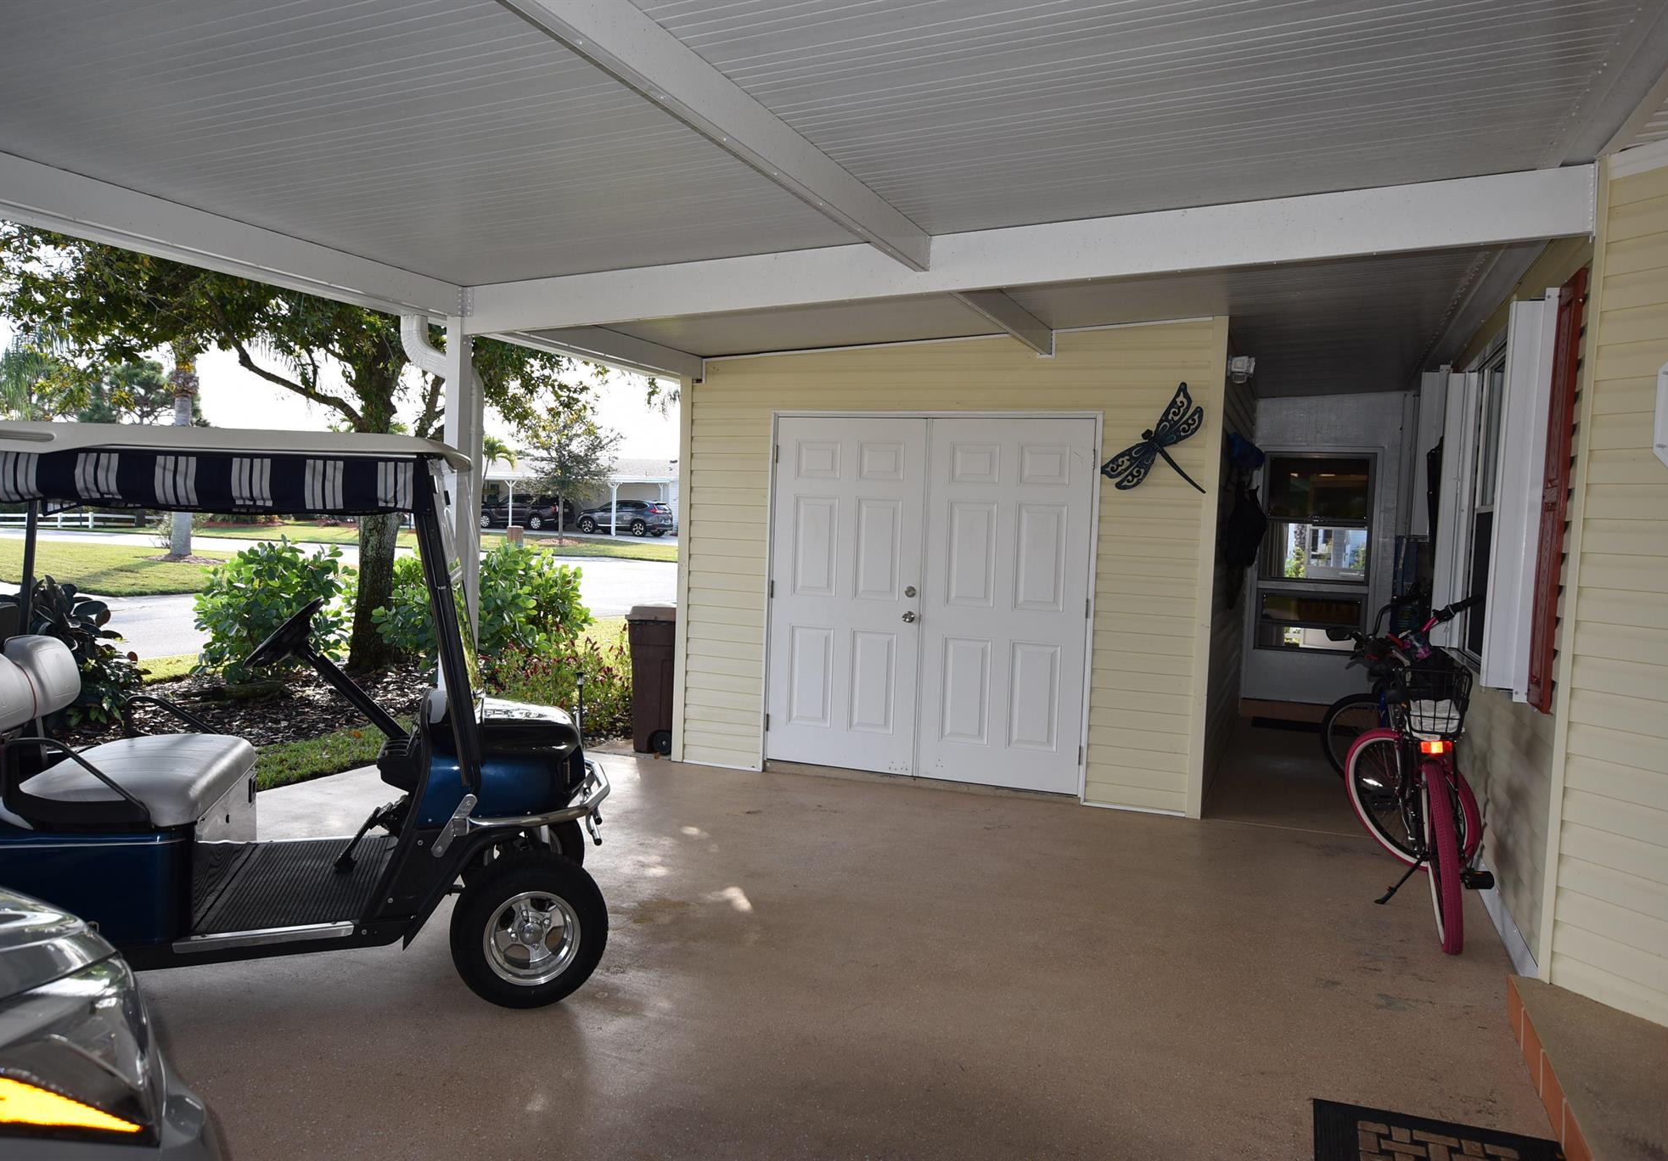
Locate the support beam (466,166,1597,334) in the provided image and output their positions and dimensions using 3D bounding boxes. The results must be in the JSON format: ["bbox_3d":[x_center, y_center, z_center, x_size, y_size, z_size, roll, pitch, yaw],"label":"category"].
[{"bbox_3d":[0.356,-1.149,4.417,4.170,0.207,0.060,0,2,22],"label":"support beam"}]

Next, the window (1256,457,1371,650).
[{"bbox_3d":[3.793,-0.219,9.543,0.800,1.540,0.070,4,3,22],"label":"window"}]

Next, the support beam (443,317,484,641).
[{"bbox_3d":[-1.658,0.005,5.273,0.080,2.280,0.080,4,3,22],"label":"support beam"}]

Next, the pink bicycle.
[{"bbox_3d":[2.377,0.715,4.853,0.580,1.220,1.720,4,3,22],"label":"pink bicycle"}]

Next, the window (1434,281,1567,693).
[{"bbox_3d":[2.898,-0.335,5.419,0.130,1.470,2.550,4,3,22],"label":"window"}]

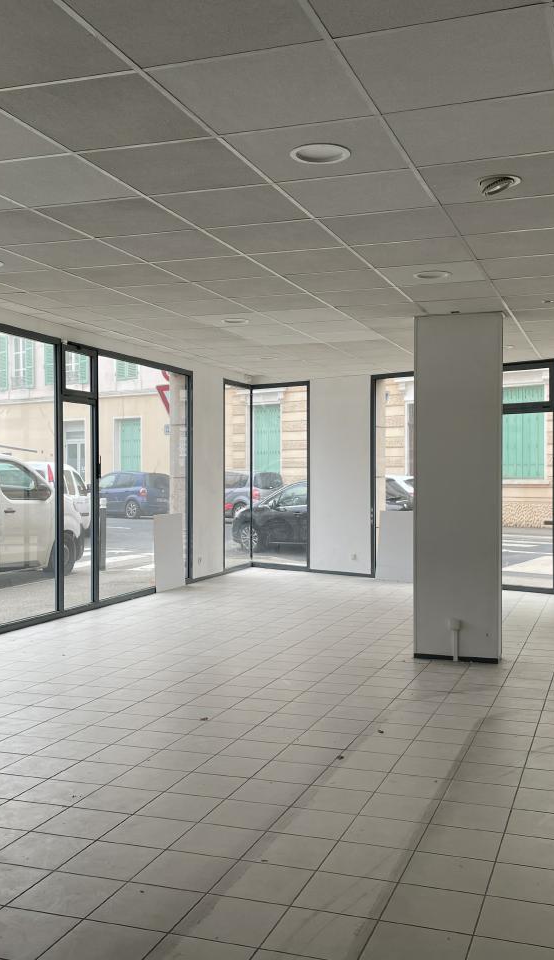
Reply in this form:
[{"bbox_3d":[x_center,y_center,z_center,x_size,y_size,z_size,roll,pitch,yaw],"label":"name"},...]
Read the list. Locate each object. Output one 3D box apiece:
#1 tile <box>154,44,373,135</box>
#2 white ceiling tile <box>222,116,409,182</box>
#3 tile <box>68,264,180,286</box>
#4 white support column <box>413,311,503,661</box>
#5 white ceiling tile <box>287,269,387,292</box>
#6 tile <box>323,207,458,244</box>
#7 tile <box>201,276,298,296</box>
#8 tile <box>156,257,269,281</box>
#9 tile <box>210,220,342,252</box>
[{"bbox_3d":[-0.033,-1.256,3.093,0.586,0.020,0.588,0,0,19],"label":"tile"},{"bbox_3d":[0.167,-1.259,3.658,0.586,0.020,0.588,0,0,19],"label":"white ceiling tile"},{"bbox_3d":[-0.929,-1.273,5.951,0.600,0.025,0.600,0,0,19],"label":"tile"},{"bbox_3d":[1.433,0.057,7.561,0.652,2.687,0.280,0,0,19],"label":"white support column"},{"bbox_3d":[0.407,-1.274,6.123,0.595,0.020,0.595,0,0,20],"label":"white ceiling tile"},{"bbox_3d":[0.567,-1.266,4.790,0.586,0.020,0.588,0,0,19],"label":"tile"},{"bbox_3d":[-0.164,-1.273,6.321,0.586,0.020,0.588,0,0,19],"label":"tile"},{"bbox_3d":[-0.364,-1.270,5.751,0.600,0.025,0.600,0,0,19],"label":"tile"},{"bbox_3d":[0.005,-1.259,4.979,0.595,0.030,0.595,0,0,19],"label":"tile"}]

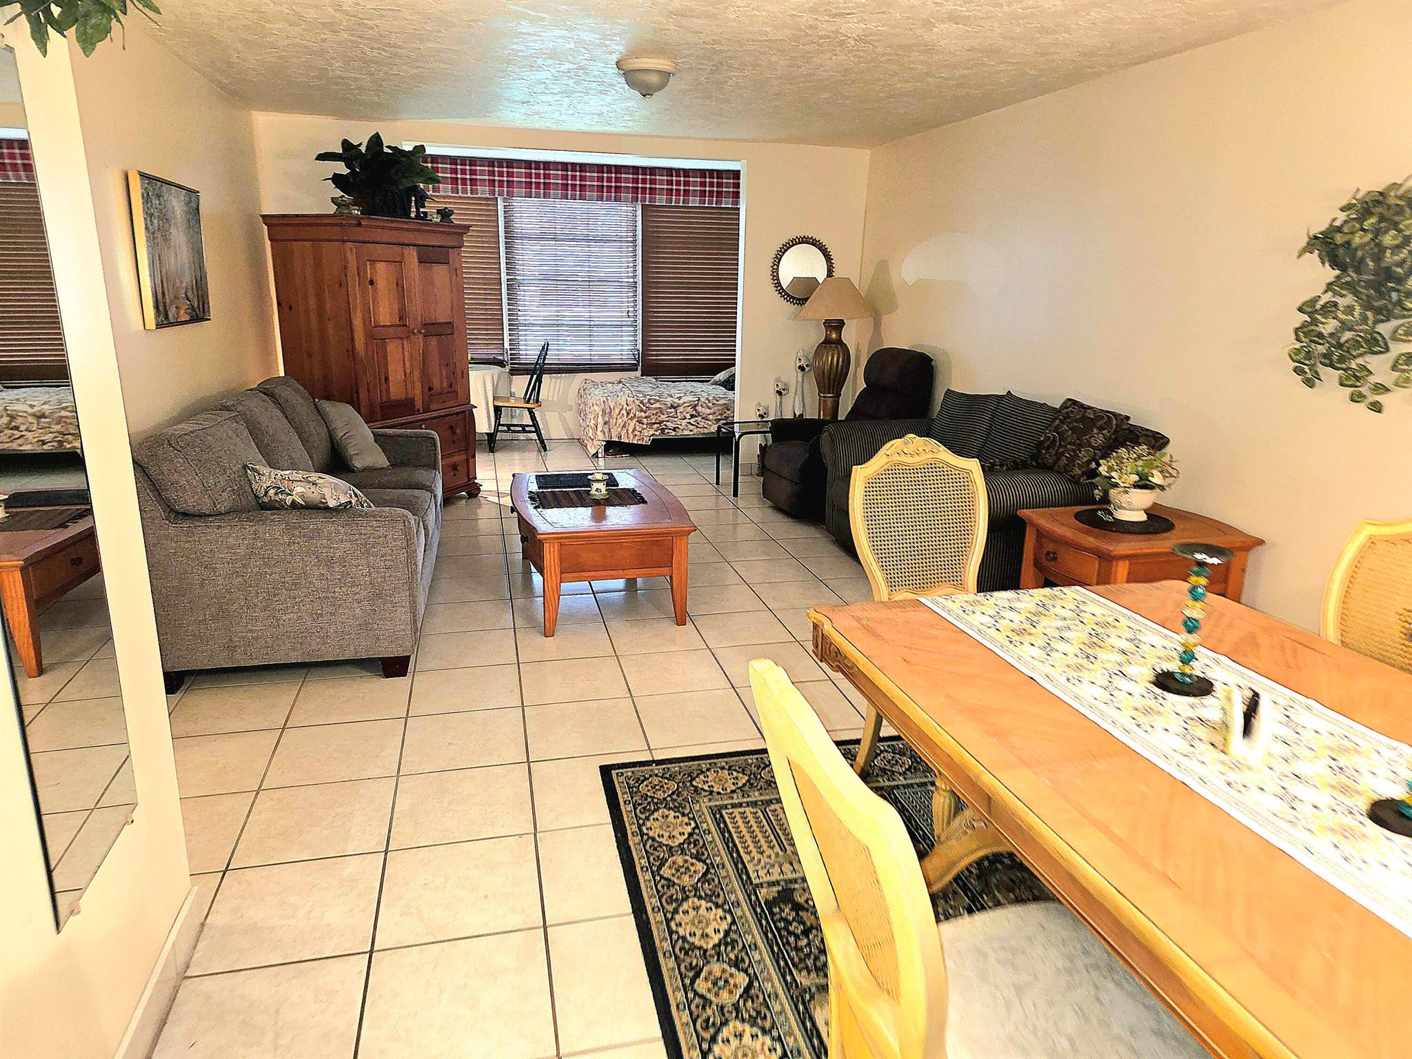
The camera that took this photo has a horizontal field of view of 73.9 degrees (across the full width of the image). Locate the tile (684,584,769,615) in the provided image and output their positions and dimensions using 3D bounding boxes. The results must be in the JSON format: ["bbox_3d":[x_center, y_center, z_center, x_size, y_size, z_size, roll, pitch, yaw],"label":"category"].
[{"bbox_3d":[0.067,0.348,4.611,0.402,0.012,0.406,-3,15,-13],"label":"tile"}]

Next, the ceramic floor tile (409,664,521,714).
[{"bbox_3d":[-0.908,0.612,3.563,0.402,0.012,0.406,-3,15,-13],"label":"ceramic floor tile"}]

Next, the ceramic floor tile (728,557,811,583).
[{"bbox_3d":[0.372,0.228,5.028,0.396,0.010,0.396,-3,16,-13],"label":"ceramic floor tile"}]

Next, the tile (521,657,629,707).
[{"bbox_3d":[-0.518,0.594,3.645,0.398,0.010,0.398,-3,16,-13],"label":"tile"}]

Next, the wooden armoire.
[{"bbox_3d":[-2.071,-1.028,6.052,0.617,1.826,1.163,7,16,22],"label":"wooden armoire"}]

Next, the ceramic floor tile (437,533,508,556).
[{"bbox_3d":[-1.370,0.093,5.413,0.396,0.010,0.396,-3,16,-13],"label":"ceramic floor tile"}]

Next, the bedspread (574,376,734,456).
[{"bbox_3d":[-0.348,-1.070,8.646,1.762,0.610,0.950,-3,16,-13],"label":"bedspread"}]

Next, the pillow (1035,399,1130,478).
[{"bbox_3d":[1.795,-0.398,4.380,0.140,0.380,0.440,26,7,-19],"label":"pillow"}]

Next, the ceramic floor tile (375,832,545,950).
[{"bbox_3d":[-0.627,0.921,2.412,0.396,0.010,0.396,-3,16,-13],"label":"ceramic floor tile"}]

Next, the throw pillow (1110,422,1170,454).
[{"bbox_3d":[1.810,-0.306,4.182,0.150,0.410,0.430,30,6,-19],"label":"throw pillow"}]

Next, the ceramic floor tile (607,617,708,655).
[{"bbox_3d":[-0.219,0.471,4.128,0.402,0.012,0.406,-3,15,-13],"label":"ceramic floor tile"}]

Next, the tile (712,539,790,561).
[{"bbox_3d":[0.265,0.125,5.478,0.398,0.010,0.398,-3,16,-13],"label":"tile"}]

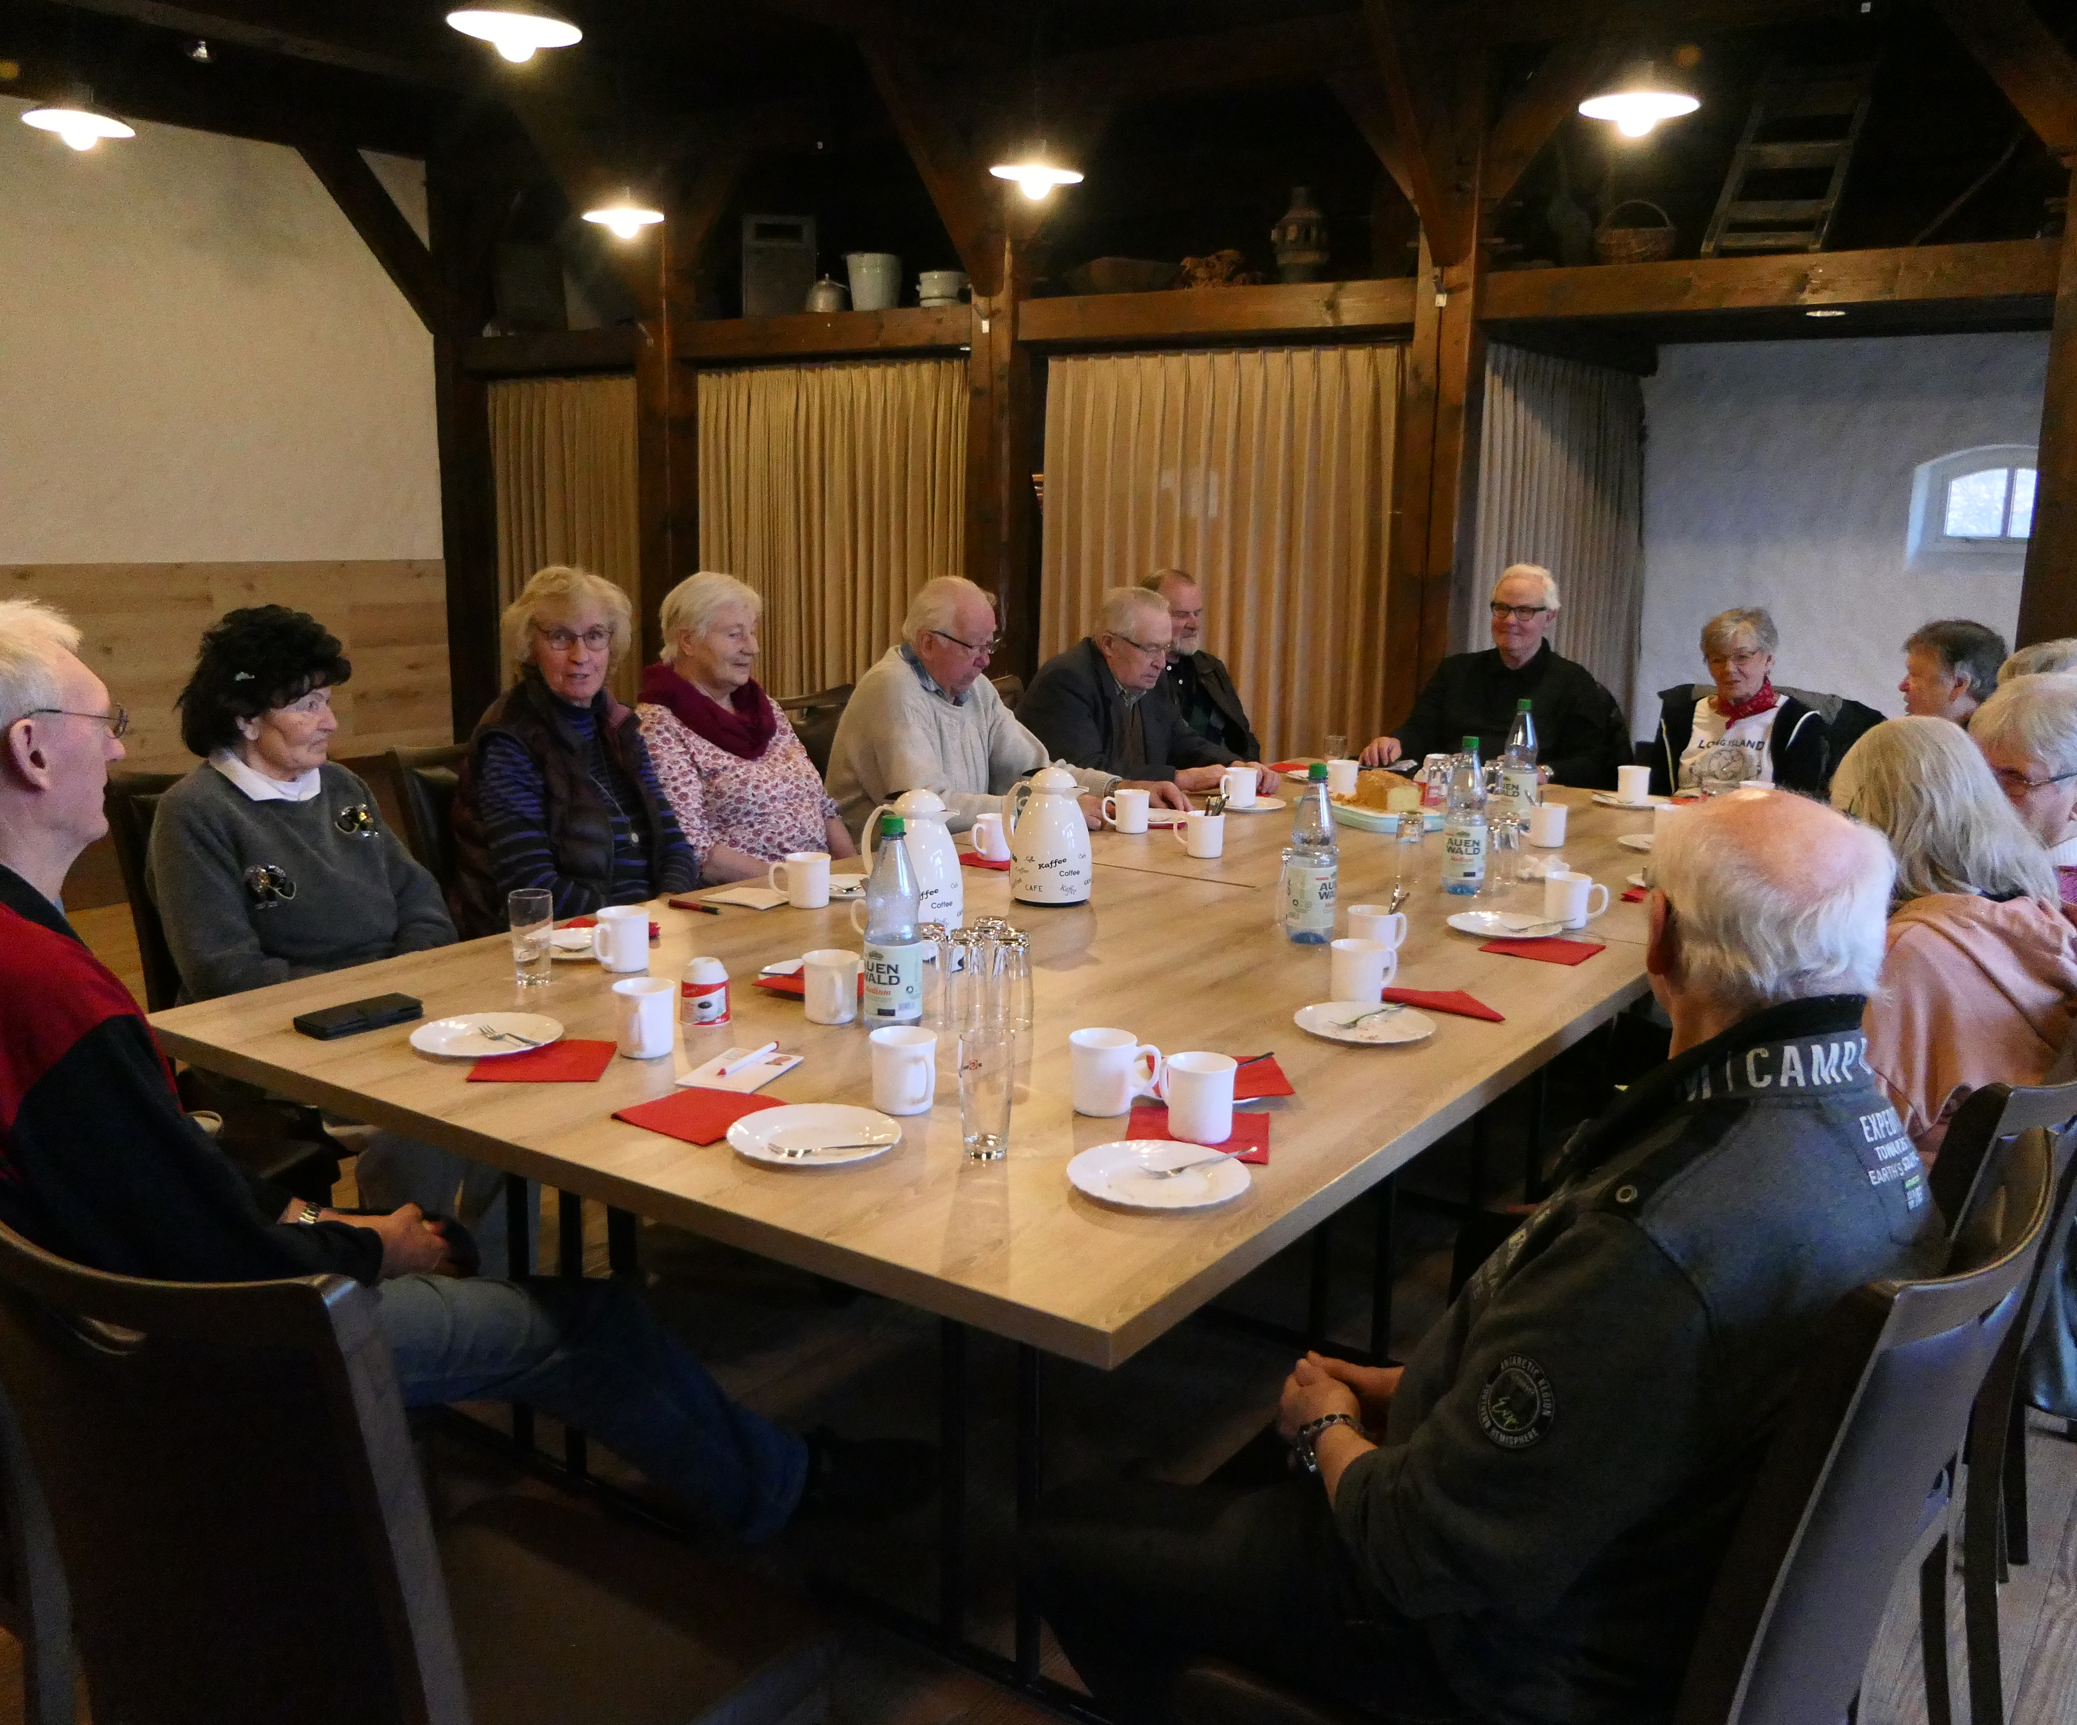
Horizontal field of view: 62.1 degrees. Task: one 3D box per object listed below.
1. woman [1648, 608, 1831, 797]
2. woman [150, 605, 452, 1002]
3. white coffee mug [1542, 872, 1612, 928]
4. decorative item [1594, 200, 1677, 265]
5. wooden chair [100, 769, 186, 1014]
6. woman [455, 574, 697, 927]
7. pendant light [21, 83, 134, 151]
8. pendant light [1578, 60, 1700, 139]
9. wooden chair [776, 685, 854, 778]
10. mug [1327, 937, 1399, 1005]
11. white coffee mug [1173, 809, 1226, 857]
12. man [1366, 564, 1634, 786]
[{"bbox_3d":[1.751,-0.047,4.537,0.500,1.220,0.740,8,14,35],"label":"woman"},{"bbox_3d":[-1.090,0.232,2.864,0.760,1.270,0.490,9,15,38],"label":"woman"},{"bbox_3d":[0.916,0.062,2.926,0.110,0.088,0.079,4,12,17],"label":"white coffee mug"},{"bbox_3d":[1.731,-1.825,5.006,0.250,0.190,0.220,7,13,29],"label":"decorative item"},{"bbox_3d":[-1.214,0.349,3.015,0.620,1.000,0.460,8,14,35],"label":"wooden chair"},{"bbox_3d":[-0.744,0.129,3.267,0.740,1.340,0.500,8,14,35],"label":"woman"},{"bbox_3d":[-2.599,-2.016,4.679,0.275,0.165,0.275,9,14,35],"label":"pendant light"},{"bbox_3d":[1.477,-1.871,4.233,0.295,0.185,0.295,6,13,28],"label":"pendant light"},{"bbox_3d":[-0.390,0.108,4.311,0.580,1.005,0.460,9,14,35],"label":"wooden chair"},{"bbox_3d":[0.480,0.162,2.513,0.111,0.086,0.081,-4,12,-21],"label":"mug"},{"bbox_3d":[0.336,-0.056,3.602,0.111,0.086,0.081,1,11,6],"label":"white coffee mug"},{"bbox_3d":[1.336,-0.186,5.026,0.630,1.350,0.800,9,14,35],"label":"man"}]

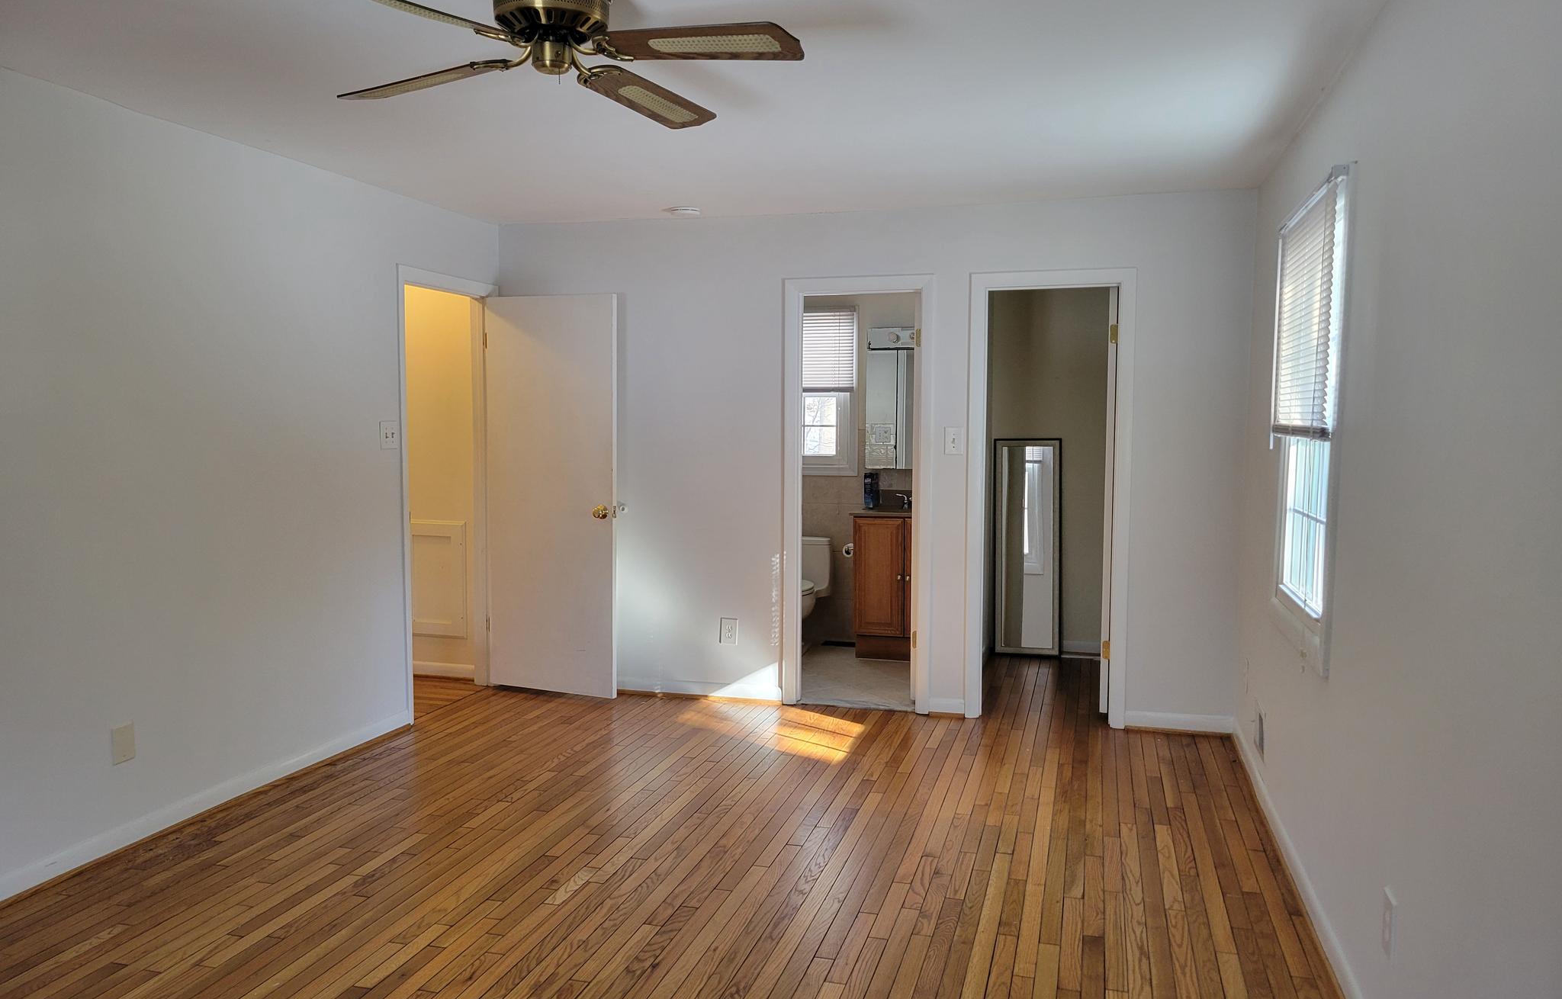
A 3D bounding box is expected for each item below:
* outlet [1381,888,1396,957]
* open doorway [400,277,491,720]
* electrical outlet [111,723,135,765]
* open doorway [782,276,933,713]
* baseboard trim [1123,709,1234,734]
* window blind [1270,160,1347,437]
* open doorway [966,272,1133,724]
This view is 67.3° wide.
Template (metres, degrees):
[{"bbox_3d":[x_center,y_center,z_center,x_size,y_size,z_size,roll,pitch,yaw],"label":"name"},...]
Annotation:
[{"bbox_3d":[1.313,0.914,2.529,0.010,0.120,0.075,1,4,15],"label":"outlet"},{"bbox_3d":[-1.678,-0.018,5.775,0.130,2.090,0.836,1,4,15],"label":"open doorway"},{"bbox_3d":[-2.167,0.807,3.871,0.010,0.120,0.078,1,4,15],"label":"electrical outlet"},{"bbox_3d":[0.384,-0.022,5.794,0.737,2.121,0.130,1,4,15],"label":"open doorway"},{"bbox_3d":[1.842,1.032,5.406,0.492,0.090,0.020,1,4,15],"label":"baseboard trim"},{"bbox_3d":[1.599,-0.550,3.576,0.050,0.720,0.940,1,4,15],"label":"window blind"},{"bbox_3d":[1.267,0.000,5.552,0.742,2.121,0.130,1,4,15],"label":"open doorway"}]

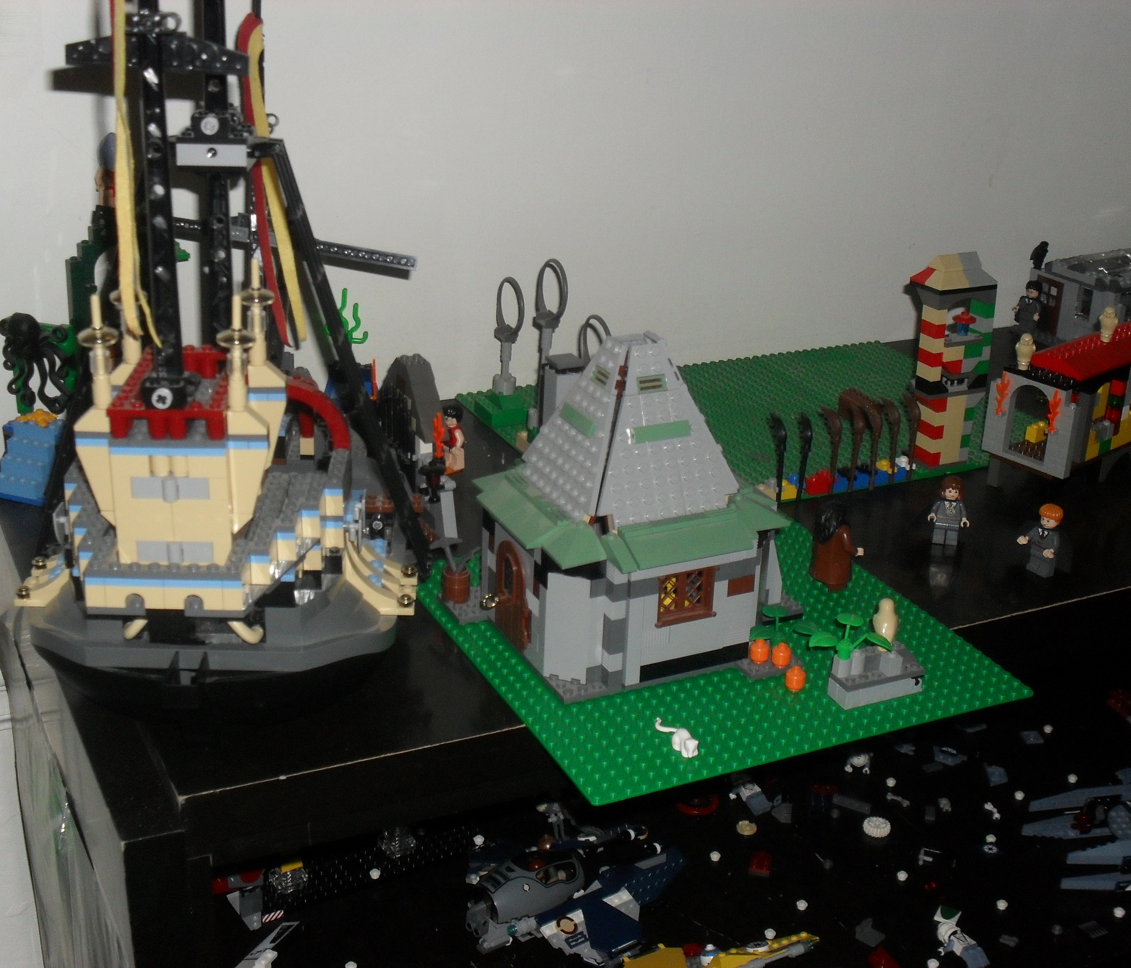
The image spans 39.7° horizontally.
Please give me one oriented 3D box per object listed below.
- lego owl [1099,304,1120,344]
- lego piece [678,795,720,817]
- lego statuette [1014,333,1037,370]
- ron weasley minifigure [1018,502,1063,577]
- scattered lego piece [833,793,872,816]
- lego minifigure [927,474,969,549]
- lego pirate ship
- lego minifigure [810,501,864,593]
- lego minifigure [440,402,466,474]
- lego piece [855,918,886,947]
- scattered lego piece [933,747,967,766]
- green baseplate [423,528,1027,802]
[{"bbox_3d":[0.365,-0.107,1.050,0.013,0.025,0.011,10,24,18],"label":"lego owl"},{"bbox_3d":[0.109,0.264,1.284,0.034,0.005,0.034,2,23,-1],"label":"lego piece"},{"bbox_3d":[0.301,-0.086,1.023,0.013,0.025,0.011,9,24,16],"label":"lego statuette"},{"bbox_3d":[0.282,0.033,0.926,0.015,0.043,0.025,-12,27,-30],"label":"ron weasley minifigure"},{"bbox_3d":[0.237,0.265,1.293,0.032,0.004,0.008,14,26,26],"label":"scattered lego piece"},{"bbox_3d":[0.235,0.016,0.962,0.025,0.043,0.013,2,23,-1],"label":"lego minifigure"},{"bbox_3d":[-0.152,-0.099,0.747,0.187,0.400,0.350,2,23,-1],"label":"lego pirate ship"},{"bbox_3d":[0.156,0.035,0.897,0.022,0.050,0.025,-11,26,-28],"label":"lego minifigure"},{"bbox_3d":[-0.075,-0.031,1.043,0.013,0.044,0.025,-17,29,-37],"label":"lego minifigure"},{"bbox_3d":[0.222,0.327,1.139,0.016,0.010,0.016,22,30,39],"label":"lego piece"},{"bbox_3d":[0.334,0.237,1.363,0.031,0.006,0.015,14,26,27],"label":"scattered lego piece"},{"bbox_3d":[0.072,0.079,0.851,0.256,0.004,0.256,-9,25,-24],"label":"green baseplate"}]

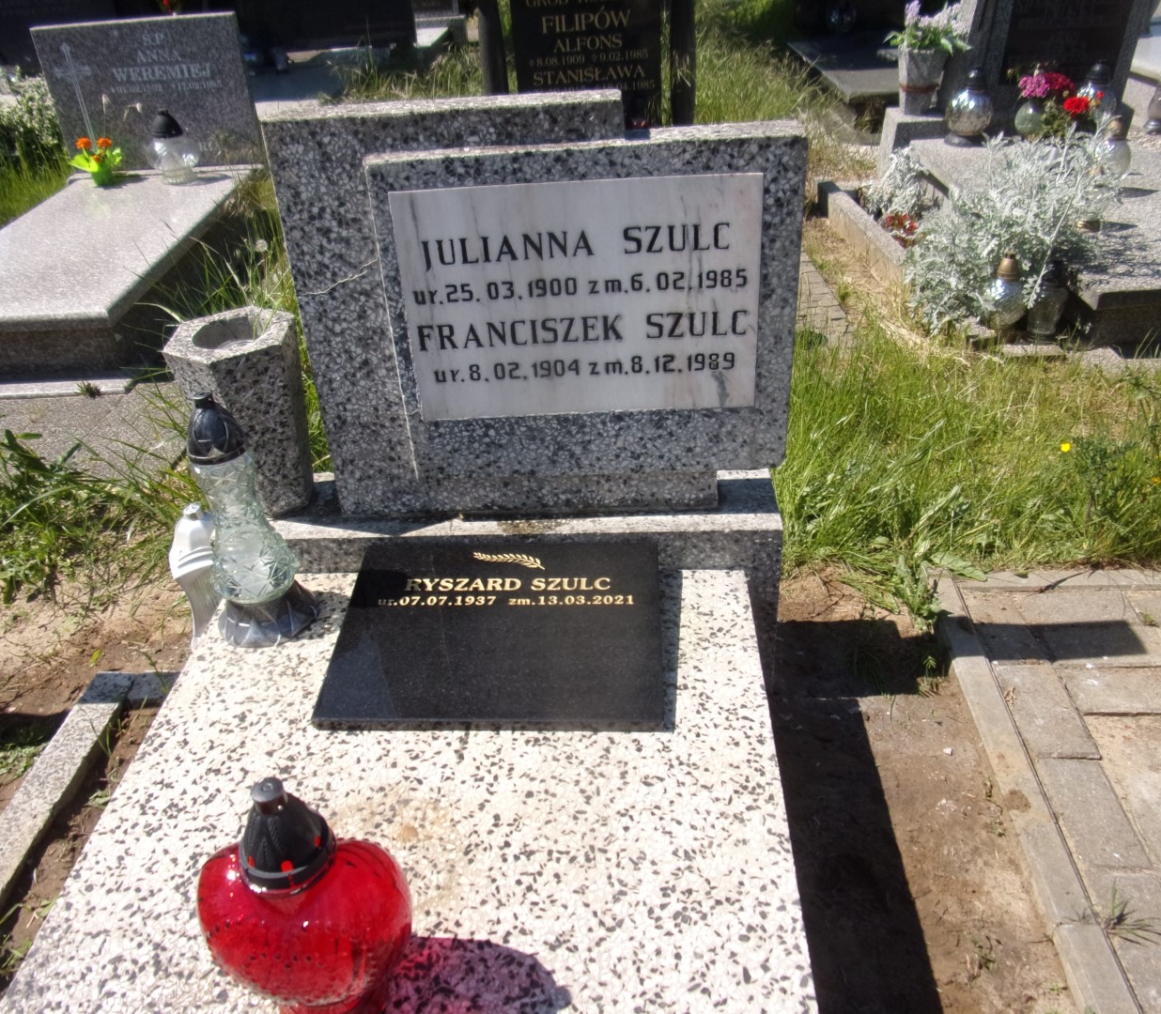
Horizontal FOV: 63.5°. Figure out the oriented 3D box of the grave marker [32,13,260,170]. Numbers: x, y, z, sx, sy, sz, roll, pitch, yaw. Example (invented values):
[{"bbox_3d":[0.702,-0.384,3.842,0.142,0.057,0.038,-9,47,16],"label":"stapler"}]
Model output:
[{"bbox_3d":[-1.562,-1.515,3.457,0.744,0.496,0.075,-2,30,2],"label":"grave marker"}]

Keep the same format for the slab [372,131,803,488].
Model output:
[{"bbox_3d":[0.019,-0.269,1.312,0.534,0.456,0.135,-2,30,2],"label":"slab"}]

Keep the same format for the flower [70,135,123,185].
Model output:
[{"bbox_3d":[-1.764,-1.247,3.393,0.186,0.149,0.149,-1,36,4],"label":"flower"}]

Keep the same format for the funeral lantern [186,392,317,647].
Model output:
[{"bbox_3d":[-0.471,0.013,1.295,0.141,0.372,0.140,-1,36,4],"label":"funeral lantern"}]

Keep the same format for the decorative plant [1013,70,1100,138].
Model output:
[{"bbox_3d":[1.662,-1.401,3.270,0.251,0.205,0.205,-1,36,4],"label":"decorative plant"}]

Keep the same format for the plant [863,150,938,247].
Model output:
[{"bbox_3d":[1.011,-1.026,3.027,0.223,0.233,0.270,-1,36,4],"label":"plant"}]

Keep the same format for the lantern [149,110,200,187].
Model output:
[{"bbox_3d":[-1.453,-1.283,3.343,0.172,0.233,0.172,-1,36,4],"label":"lantern"}]

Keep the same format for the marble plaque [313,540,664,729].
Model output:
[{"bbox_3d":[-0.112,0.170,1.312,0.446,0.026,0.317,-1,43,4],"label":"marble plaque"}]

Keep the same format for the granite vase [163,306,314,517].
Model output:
[{"bbox_3d":[-0.500,-0.119,1.415,0.181,0.305,0.177,-1,36,4],"label":"granite vase"}]

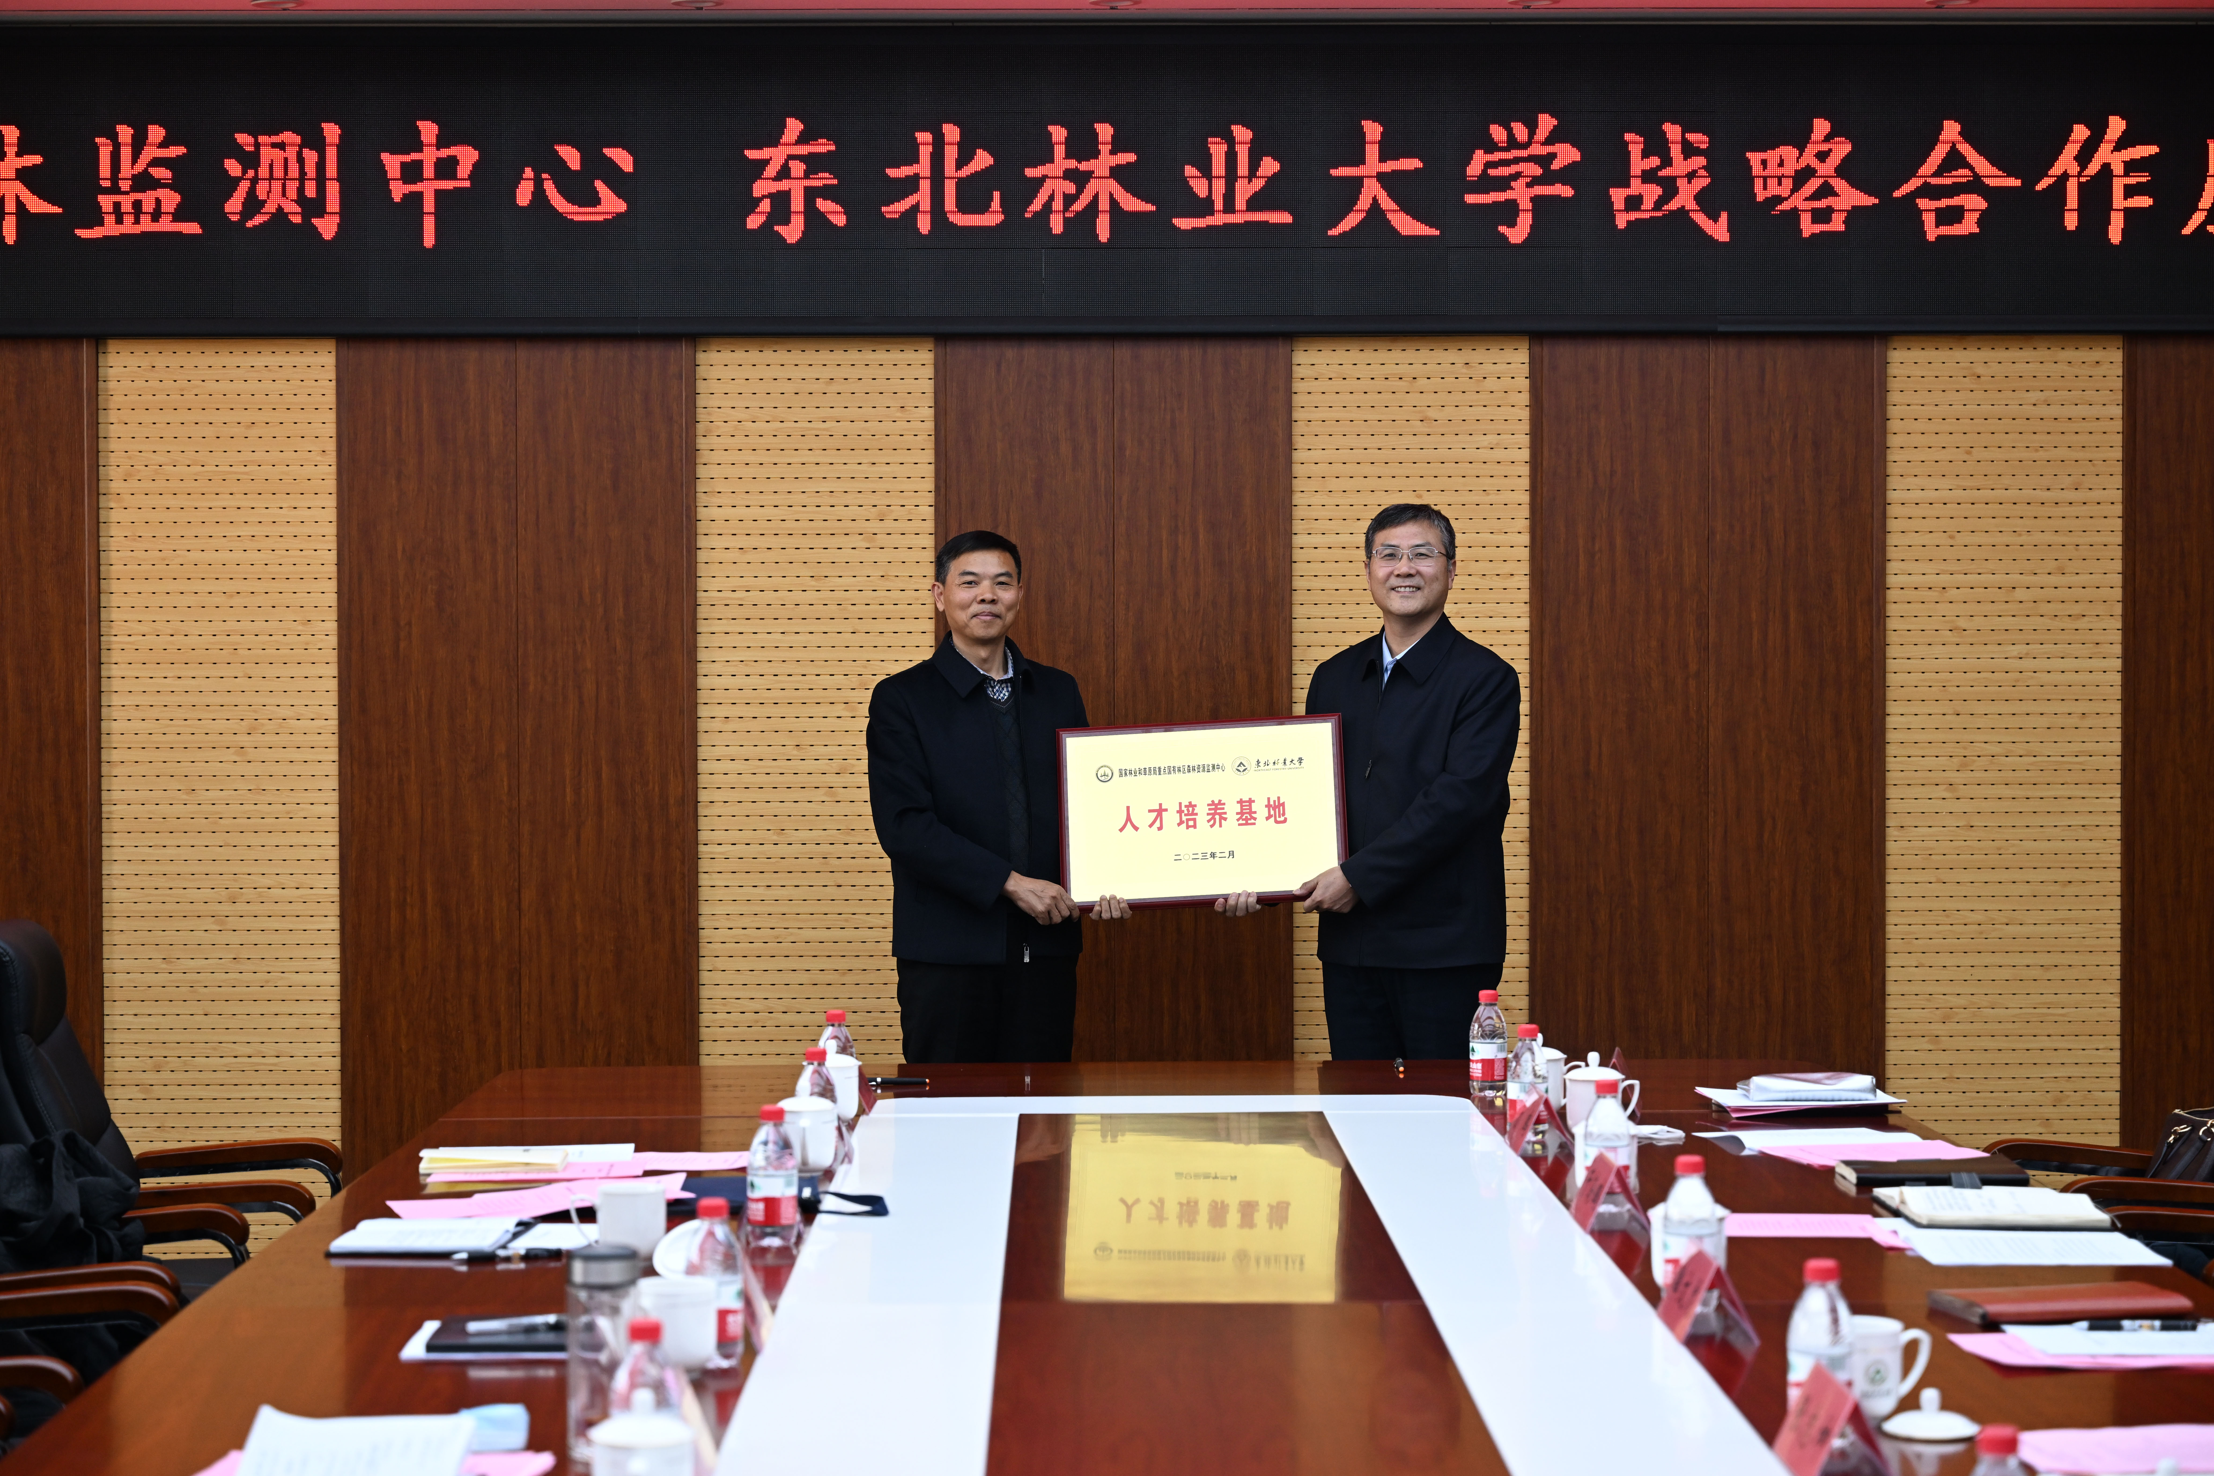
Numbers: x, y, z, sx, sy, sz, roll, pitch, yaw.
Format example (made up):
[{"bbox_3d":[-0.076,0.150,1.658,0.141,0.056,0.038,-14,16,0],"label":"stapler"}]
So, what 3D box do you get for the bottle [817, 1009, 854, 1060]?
[{"bbox_3d":[-0.418,0.516,6.680,0.060,0.175,0.060,0,1,-1],"label":"bottle"}]

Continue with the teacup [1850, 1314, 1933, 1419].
[{"bbox_3d":[0.757,0.623,4.258,0.108,0.091,0.083,0,1,-1],"label":"teacup"}]

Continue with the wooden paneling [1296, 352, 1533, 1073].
[{"bbox_3d":[0.692,0.178,9.825,0.538,2.177,0.040,0,1,-1],"label":"wooden paneling"}]

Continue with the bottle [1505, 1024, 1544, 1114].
[{"bbox_3d":[0.641,0.525,6.572,0.062,0.173,0.062,0,1,-1],"label":"bottle"}]

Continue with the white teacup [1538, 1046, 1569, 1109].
[{"bbox_3d":[0.710,0.542,6.967,0.124,0.120,0.092,0,1,-1],"label":"white teacup"}]

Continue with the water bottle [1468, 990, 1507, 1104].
[{"bbox_3d":[0.628,0.504,7.080,0.060,0.175,0.060,0,1,-1],"label":"water bottle"}]

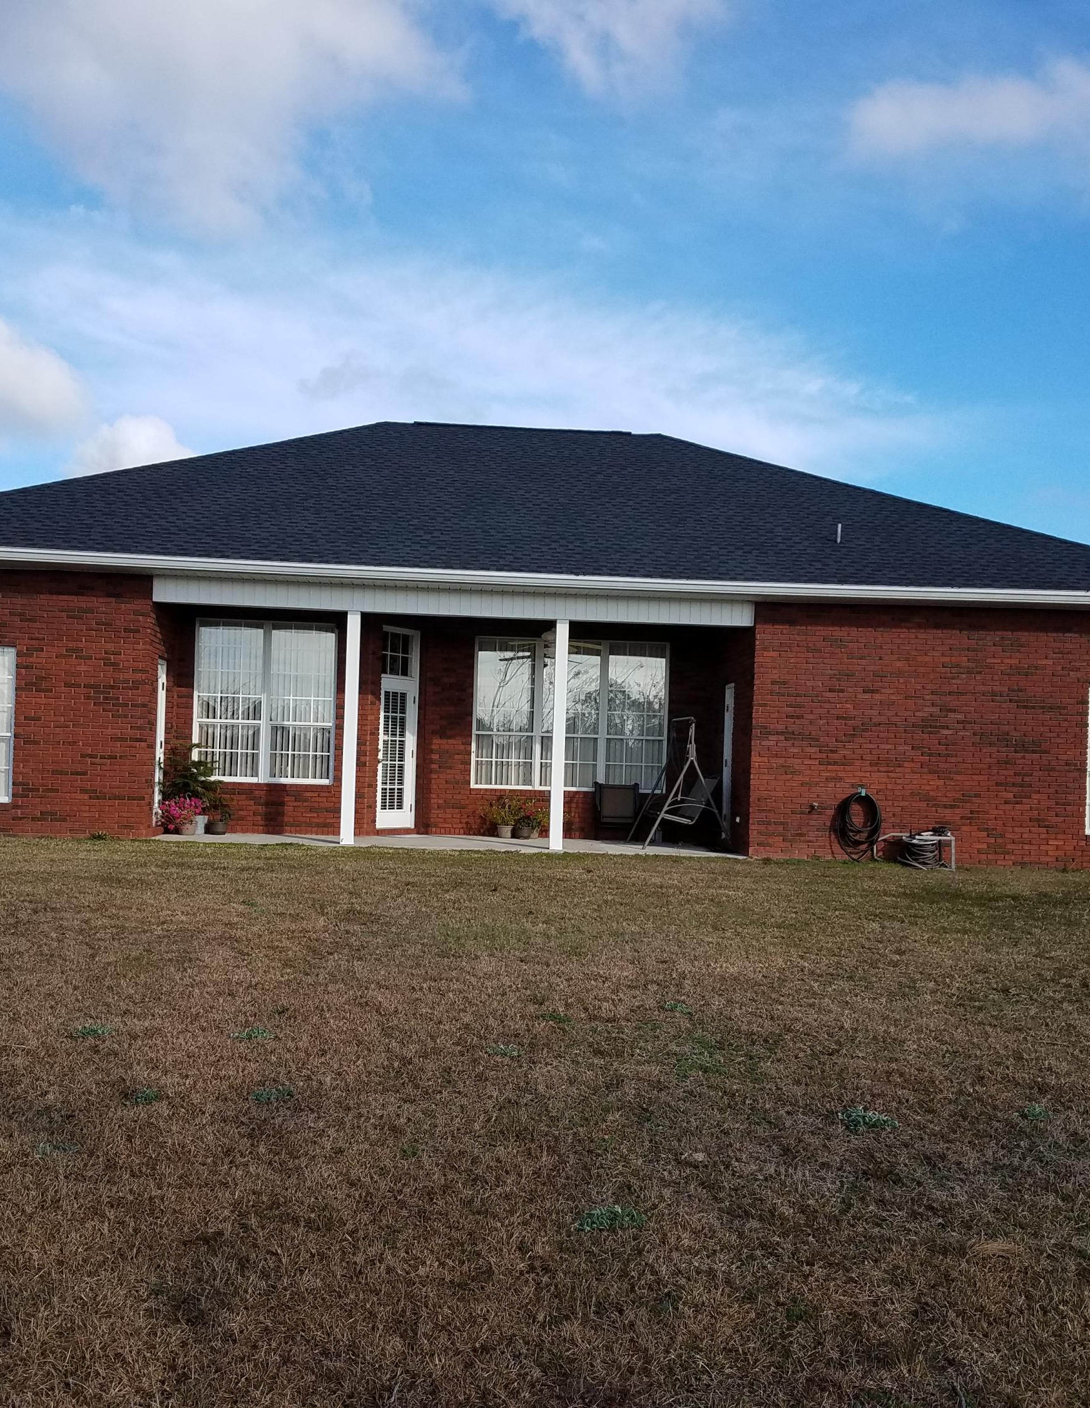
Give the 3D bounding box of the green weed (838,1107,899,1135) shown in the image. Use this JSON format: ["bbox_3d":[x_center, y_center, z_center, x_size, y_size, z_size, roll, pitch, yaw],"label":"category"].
[{"bbox_3d":[1.365,1.756,5.950,0.245,0.075,0.190,2,-2,0],"label":"green weed"}]

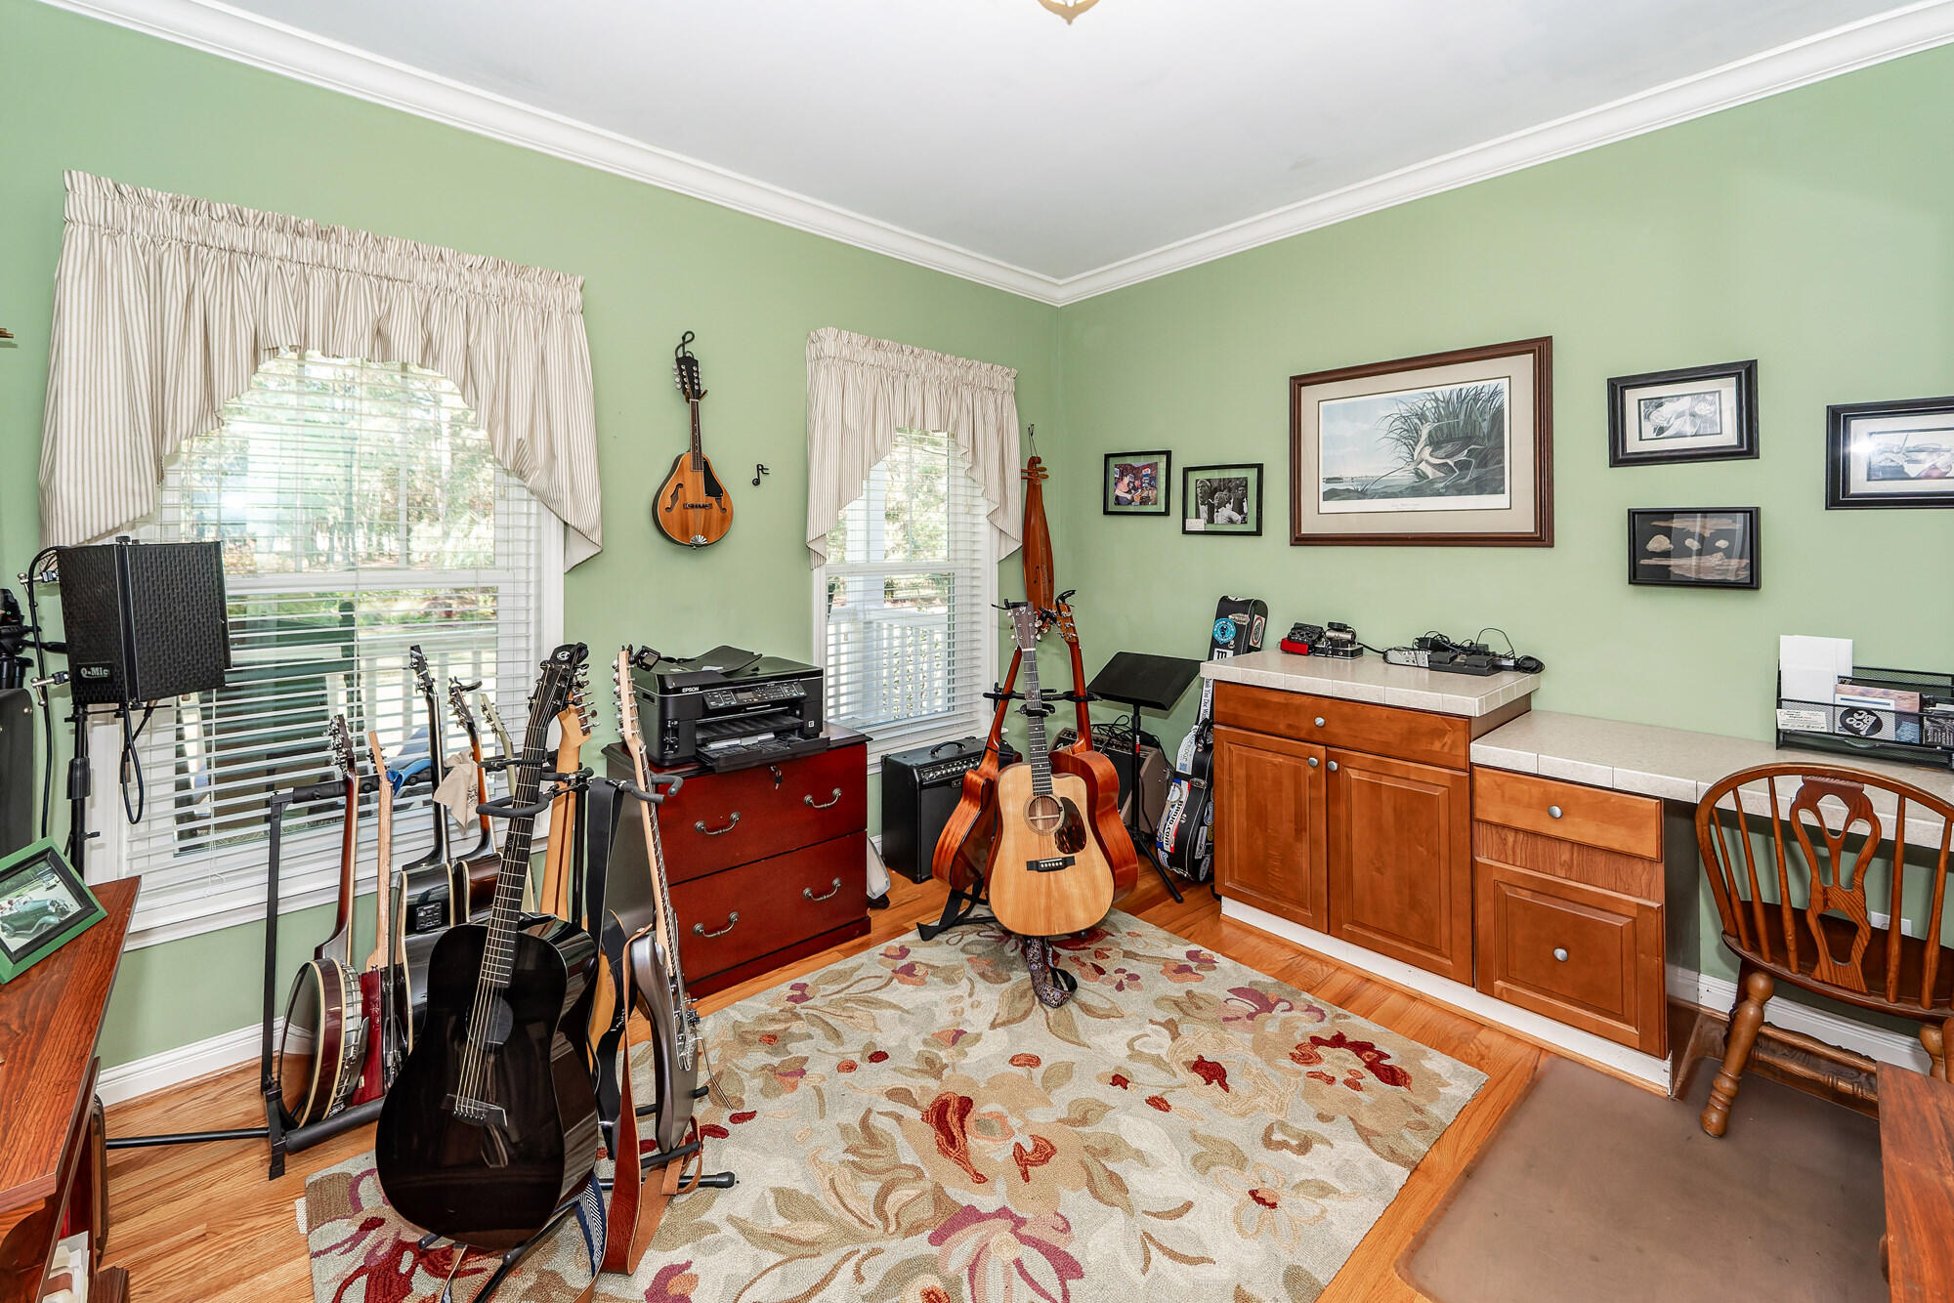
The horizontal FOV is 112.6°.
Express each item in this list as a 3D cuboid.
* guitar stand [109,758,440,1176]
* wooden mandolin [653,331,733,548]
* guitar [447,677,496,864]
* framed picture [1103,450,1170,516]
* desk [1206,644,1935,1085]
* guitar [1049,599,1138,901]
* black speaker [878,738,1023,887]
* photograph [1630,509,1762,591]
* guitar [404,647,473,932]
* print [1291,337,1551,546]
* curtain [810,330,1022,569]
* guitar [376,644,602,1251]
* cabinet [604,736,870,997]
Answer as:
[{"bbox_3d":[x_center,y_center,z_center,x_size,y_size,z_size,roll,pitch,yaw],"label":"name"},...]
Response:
[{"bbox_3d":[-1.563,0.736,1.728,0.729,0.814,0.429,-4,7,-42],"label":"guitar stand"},{"bbox_3d":[-1.060,-0.784,2.450,0.266,0.782,0.088,-4,7,-42],"label":"wooden mandolin"},{"bbox_3d":[-1.307,0.543,1.705,0.112,0.979,0.377,-6,-11,-43],"label":"guitar"},{"bbox_3d":[0.822,-0.854,3.332,0.025,0.319,0.380,-4,7,-42],"label":"framed picture"},{"bbox_3d":[1.759,0.600,2.088,0.611,0.960,1.837,-4,7,-42],"label":"desk"},{"bbox_3d":[0.332,0.345,2.357,0.117,1.040,0.398,-7,5,-38],"label":"guitar"},{"bbox_3d":[-0.142,0.663,2.859,0.490,0.469,0.275,-3,5,-40],"label":"black speaker"},{"bbox_3d":[2.236,-0.326,2.038,0.029,0.247,0.285,-4,7,-42],"label":"photograph"},{"bbox_3d":[-1.388,0.507,1.644,0.112,1.051,0.388,-3,-11,-43],"label":"guitar"},{"bbox_3d":[1.620,-0.746,2.446,0.839,0.683,0.031,4,5,42],"label":"print"},{"bbox_3d":[-0.250,-0.873,2.946,1.111,0.949,0.122,-3,5,-37],"label":"curtain"},{"bbox_3d":[-0.850,0.468,1.248,0.398,1.040,0.117,-4,-16,16],"label":"guitar"},{"bbox_3d":[-0.831,0.688,2.302,0.744,0.704,0.458,-4,7,-42],"label":"cabinet"}]

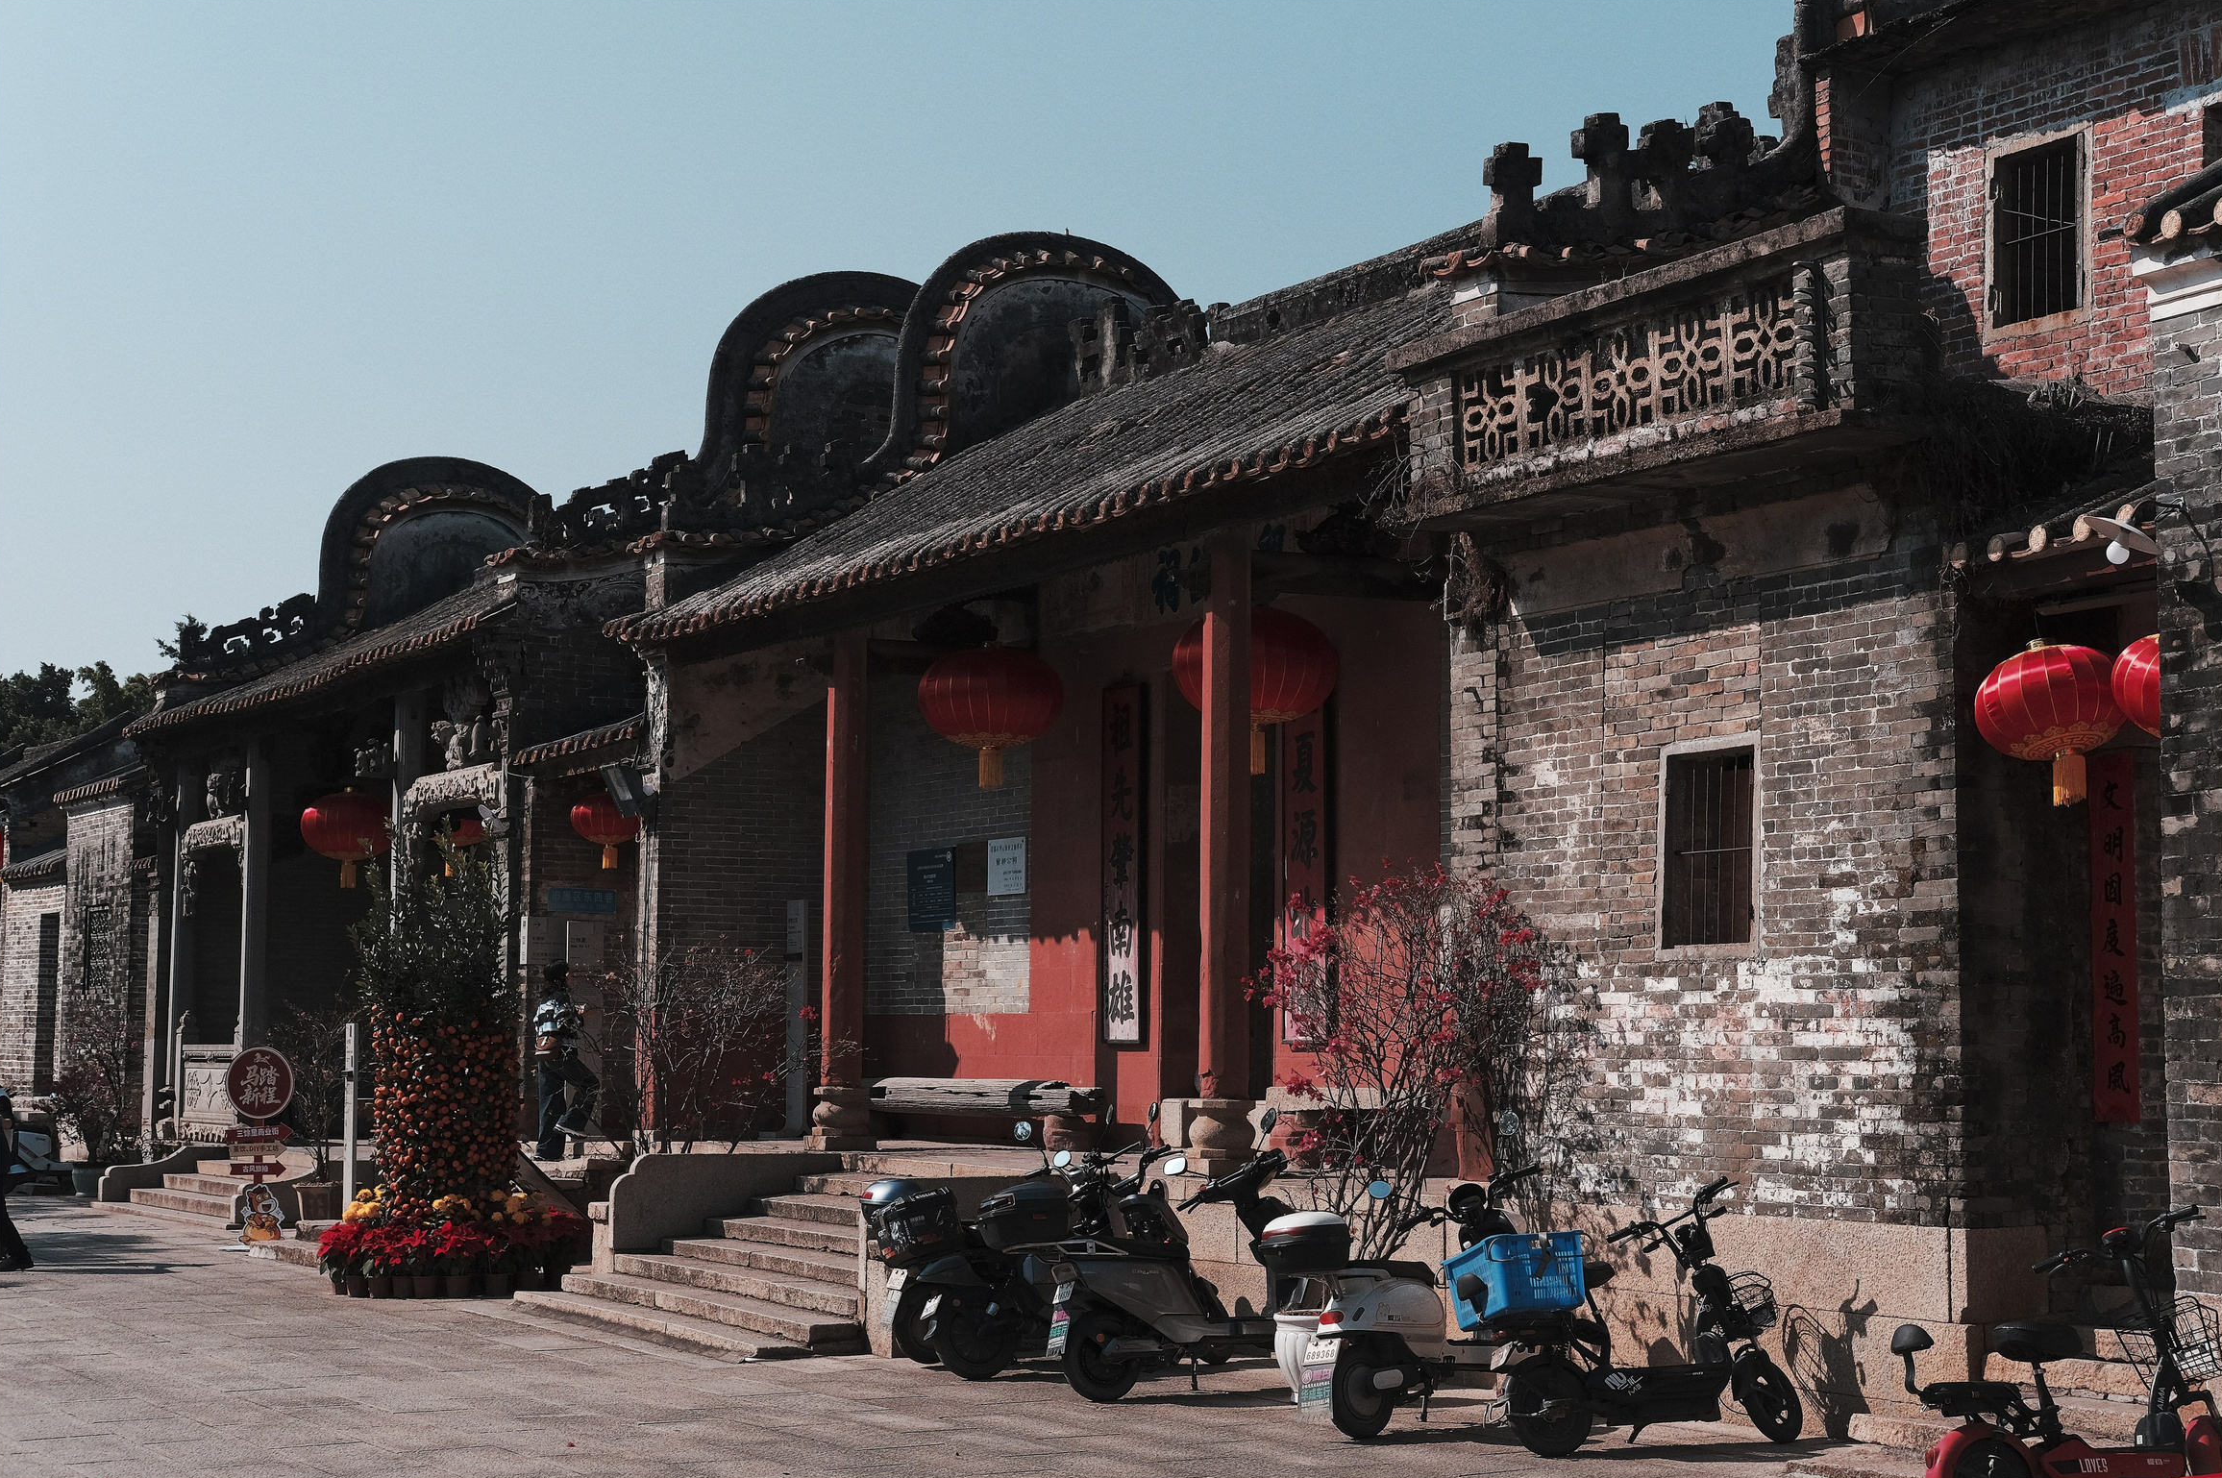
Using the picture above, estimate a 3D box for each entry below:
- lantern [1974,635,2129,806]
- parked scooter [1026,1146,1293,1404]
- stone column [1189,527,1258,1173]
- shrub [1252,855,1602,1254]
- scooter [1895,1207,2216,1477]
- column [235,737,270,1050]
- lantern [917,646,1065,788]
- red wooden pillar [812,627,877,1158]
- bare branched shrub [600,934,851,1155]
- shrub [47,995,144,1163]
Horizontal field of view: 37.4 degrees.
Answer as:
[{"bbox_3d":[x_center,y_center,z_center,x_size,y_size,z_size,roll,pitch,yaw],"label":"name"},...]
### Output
[{"bbox_3d":[3.837,-0.064,13.423,0.600,0.680,0.600,-5,-6,-31],"label":"lantern"},{"bbox_3d":[0.395,2.573,15.729,1.760,1.140,0.700,3,-6,-30],"label":"parked scooter"},{"bbox_3d":[0.647,0.610,18.730,0.300,3.700,0.300,3,-6,-31],"label":"stone column"},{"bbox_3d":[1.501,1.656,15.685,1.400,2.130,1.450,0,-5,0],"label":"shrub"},{"bbox_3d":[3.549,2.252,11.931,1.540,1.080,0.620,3,-6,-23],"label":"scooter"},{"bbox_3d":[-8.344,1.960,31.976,0.340,3.950,0.340,4,-6,-30],"label":"column"},{"bbox_3d":[-0.814,-0.146,22.262,0.980,0.970,0.980,0,-5,0],"label":"lantern"},{"bbox_3d":[-1.854,1.021,22.318,0.360,3.520,0.360,4,-6,-30],"label":"red wooden pillar"},{"bbox_3d":[-2.634,2.222,22.118,1.500,1.900,1.550,4,-6,-30],"label":"bare branched shrub"},{"bbox_3d":[-11.435,3.820,36.944,1.000,1.990,1.020,3,-6,-31],"label":"shrub"}]

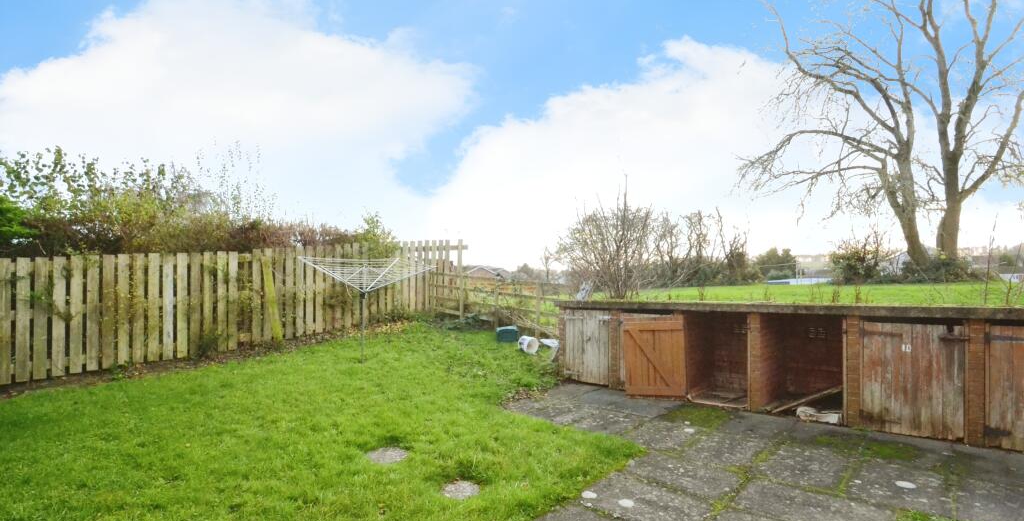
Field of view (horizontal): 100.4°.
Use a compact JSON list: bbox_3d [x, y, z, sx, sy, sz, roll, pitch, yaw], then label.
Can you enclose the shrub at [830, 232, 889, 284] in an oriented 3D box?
[{"bbox_3d":[15.900,-0.140,19.500,2.200,2.400,2.100,0,0,39],"label":"shrub"}]

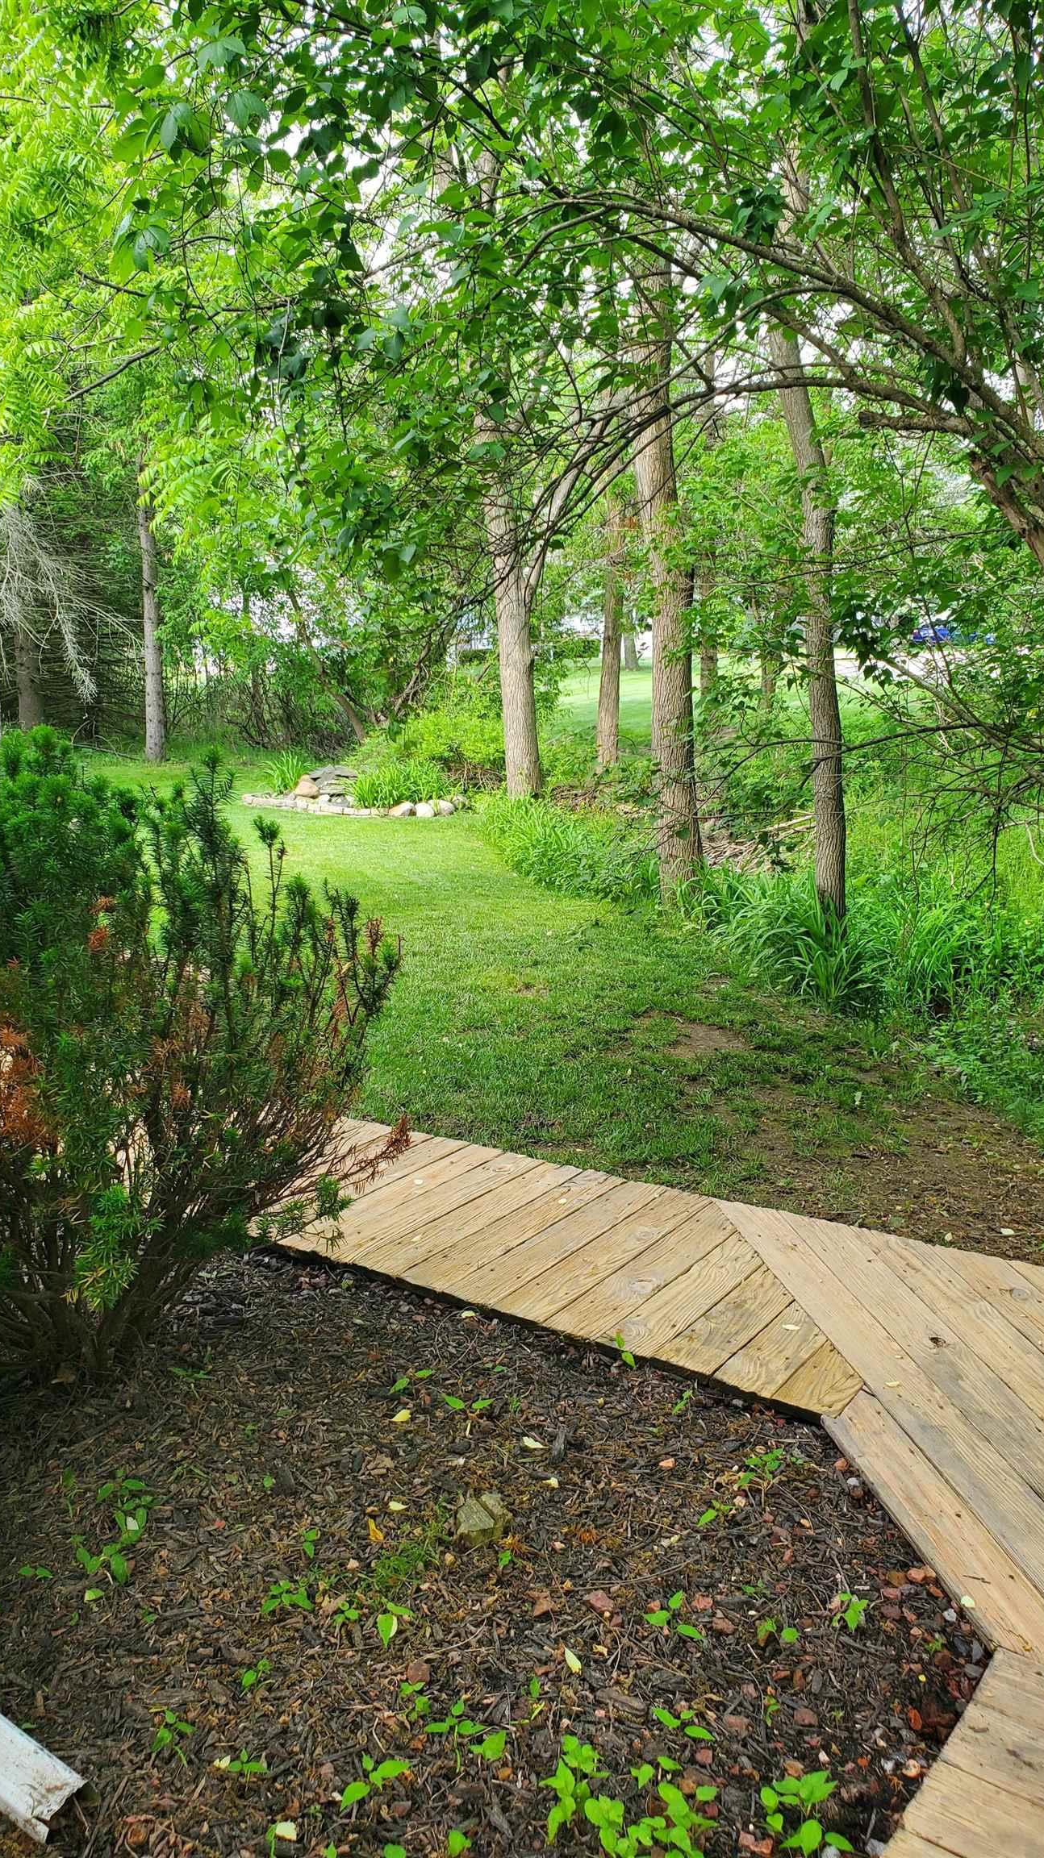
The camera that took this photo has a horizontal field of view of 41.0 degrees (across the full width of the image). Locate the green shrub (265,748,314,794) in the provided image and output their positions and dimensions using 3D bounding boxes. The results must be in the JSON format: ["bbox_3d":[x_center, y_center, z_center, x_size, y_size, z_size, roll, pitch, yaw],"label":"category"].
[{"bbox_3d":[-2.563,-1.754,15.400,0.520,0.500,0.480,-2,11,-9],"label":"green shrub"}]

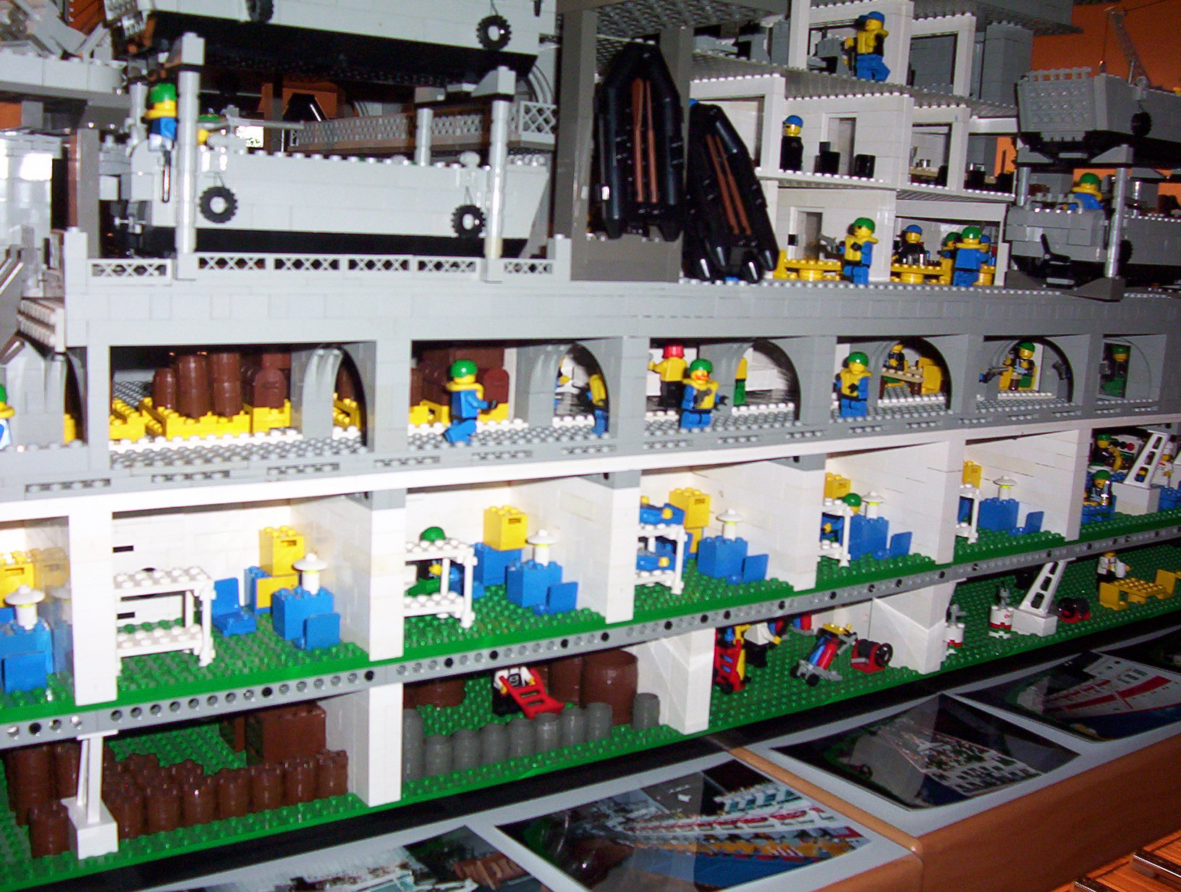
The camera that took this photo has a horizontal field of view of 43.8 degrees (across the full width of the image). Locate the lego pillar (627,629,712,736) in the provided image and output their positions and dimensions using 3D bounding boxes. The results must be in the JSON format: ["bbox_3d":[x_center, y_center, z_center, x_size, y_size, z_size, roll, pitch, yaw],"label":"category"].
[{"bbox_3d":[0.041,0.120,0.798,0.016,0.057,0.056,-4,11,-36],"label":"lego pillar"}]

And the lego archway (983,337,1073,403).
[{"bbox_3d":[0.287,-0.050,0.955,0.016,0.039,0.075,-4,12,-38],"label":"lego archway"}]

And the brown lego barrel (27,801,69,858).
[{"bbox_3d":[-0.230,0.164,0.626,0.016,0.017,0.016,-4,13,-35],"label":"brown lego barrel"}]

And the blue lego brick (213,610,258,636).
[{"bbox_3d":[-0.165,0.082,0.677,0.016,0.007,0.016,-4,11,-36],"label":"blue lego brick"}]

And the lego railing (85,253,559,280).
[{"bbox_3d":[-0.098,-0.071,0.589,0.210,0.011,0.008,-5,12,-38],"label":"lego railing"}]

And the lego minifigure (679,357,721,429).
[{"bbox_3d":[0.057,-0.025,0.762,0.022,0.040,0.013,-4,11,-39],"label":"lego minifigure"}]

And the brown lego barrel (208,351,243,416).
[{"bbox_3d":[-0.172,-0.029,0.693,0.016,0.032,0.016,-4,11,-37],"label":"brown lego barrel"}]

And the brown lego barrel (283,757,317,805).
[{"bbox_3d":[-0.128,0.146,0.645,0.015,0.017,0.015,3,9,0],"label":"brown lego barrel"}]

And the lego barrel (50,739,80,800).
[{"bbox_3d":[-0.214,0.132,0.608,0.015,0.018,0.015,-4,11,-37],"label":"lego barrel"}]

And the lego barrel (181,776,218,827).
[{"bbox_3d":[-0.163,0.148,0.612,0.016,0.018,0.016,-4,12,-38],"label":"lego barrel"}]

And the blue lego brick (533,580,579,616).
[{"bbox_3d":[-0.017,0.073,0.717,0.016,0.015,0.016,-4,11,-39],"label":"blue lego brick"}]

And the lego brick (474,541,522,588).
[{"bbox_3d":[-0.050,0.061,0.766,0.024,0.020,0.016,-4,11,-37],"label":"lego brick"}]

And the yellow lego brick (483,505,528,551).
[{"bbox_3d":[-0.045,0.044,0.785,0.016,0.021,0.016,-4,11,-36],"label":"yellow lego brick"}]

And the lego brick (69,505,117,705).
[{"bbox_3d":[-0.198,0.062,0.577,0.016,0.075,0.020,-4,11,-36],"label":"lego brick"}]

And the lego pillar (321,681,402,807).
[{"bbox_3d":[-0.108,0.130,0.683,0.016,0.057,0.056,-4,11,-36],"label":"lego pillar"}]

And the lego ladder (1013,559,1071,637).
[{"bbox_3d":[0.310,0.101,1.017,0.016,0.058,0.036,-4,13,-35],"label":"lego ladder"}]

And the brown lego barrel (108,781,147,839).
[{"bbox_3d":[-0.190,0.150,0.601,0.015,0.017,0.015,-4,11,-37],"label":"brown lego barrel"}]

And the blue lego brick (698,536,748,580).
[{"bbox_3d":[0.076,0.062,0.839,0.024,0.021,0.016,-4,13,-35],"label":"blue lego brick"}]

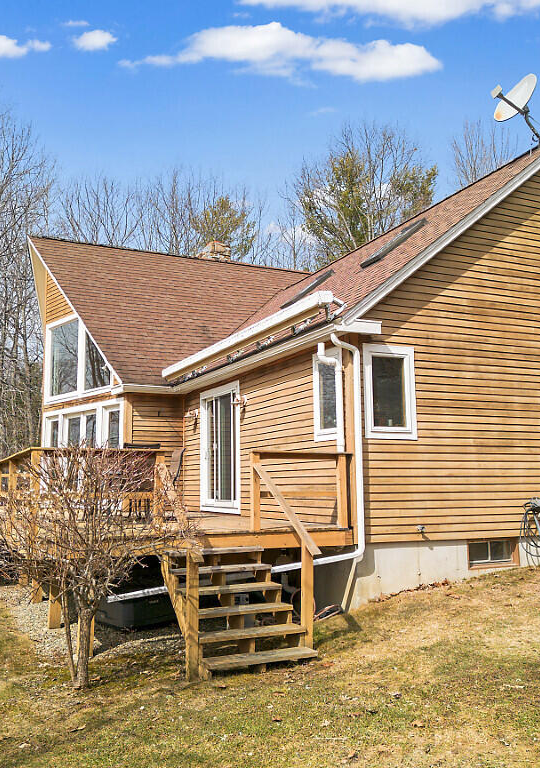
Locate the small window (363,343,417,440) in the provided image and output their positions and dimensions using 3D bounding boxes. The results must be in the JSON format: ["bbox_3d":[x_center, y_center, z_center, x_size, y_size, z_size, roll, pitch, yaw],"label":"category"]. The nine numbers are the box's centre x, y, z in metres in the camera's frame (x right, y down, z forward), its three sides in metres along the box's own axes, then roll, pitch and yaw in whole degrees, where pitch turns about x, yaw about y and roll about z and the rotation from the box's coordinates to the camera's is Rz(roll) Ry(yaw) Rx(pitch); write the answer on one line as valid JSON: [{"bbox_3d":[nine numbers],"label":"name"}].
[{"bbox_3d":[1.512,0.103,8.866,0.751,1.168,0.110,3,-9,-23],"label":"small window"}]

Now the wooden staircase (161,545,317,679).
[{"bbox_3d":[-0.361,2.153,7.001,1.220,1.060,1.600,3,-9,-23],"label":"wooden staircase"}]

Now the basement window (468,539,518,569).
[{"bbox_3d":[2.888,2.184,9.185,0.803,0.390,0.140,3,-9,-23],"label":"basement window"}]

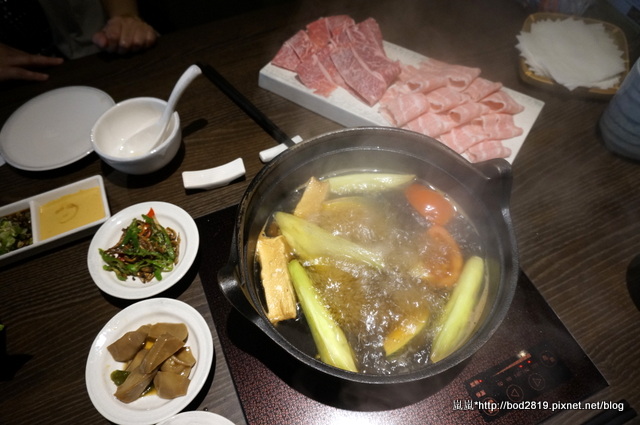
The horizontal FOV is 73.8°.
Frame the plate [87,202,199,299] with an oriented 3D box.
[{"bbox_3d":[-0.194,0.043,0.477,0.122,0.020,0.122,-1,58,1],"label":"plate"}]

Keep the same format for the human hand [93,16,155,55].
[{"bbox_3d":[-0.302,-0.274,0.658,0.088,0.050,0.075,-23,60,-12],"label":"human hand"}]

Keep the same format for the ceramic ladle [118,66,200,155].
[{"bbox_3d":[-0.194,-0.123,0.548,0.139,0.035,0.042,-46,65,3],"label":"ceramic ladle"}]

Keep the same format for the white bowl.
[{"bbox_3d":[-0.225,-0.090,0.544,0.105,0.052,0.105,-1,58,1],"label":"white bowl"}]

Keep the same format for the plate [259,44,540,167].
[{"bbox_3d":[0.106,-0.167,0.597,0.346,0.025,0.176,33,64,20],"label":"plate"}]

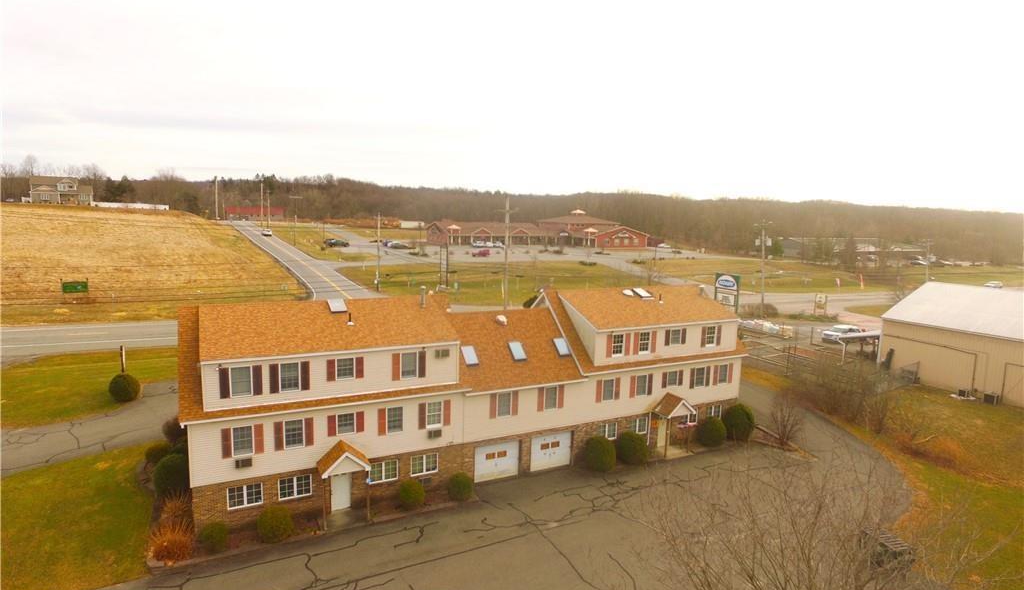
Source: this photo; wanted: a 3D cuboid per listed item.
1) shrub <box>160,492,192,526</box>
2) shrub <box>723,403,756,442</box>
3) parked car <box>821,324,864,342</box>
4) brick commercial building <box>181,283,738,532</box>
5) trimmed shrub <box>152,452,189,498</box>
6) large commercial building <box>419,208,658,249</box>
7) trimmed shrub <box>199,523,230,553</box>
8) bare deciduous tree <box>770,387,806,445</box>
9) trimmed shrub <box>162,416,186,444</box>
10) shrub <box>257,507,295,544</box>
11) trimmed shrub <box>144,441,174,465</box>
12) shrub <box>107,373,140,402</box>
[{"bbox_3d":[-15.958,10.272,28.157,1.400,1.840,1.400,-3,10,-26],"label":"shrub"},{"bbox_3d":[15.947,8.934,41.502,2.210,2.560,2.210,-3,10,-26],"label":"shrub"},{"bbox_3d":[38.239,4.375,67.965,5.100,1.820,1.950,-3,10,-26],"label":"parked car"},{"bbox_3d":[-1.053,5.010,38.590,35.400,10.250,11.800,-3,10,-26],"label":"brick commercial building"},{"bbox_3d":[-17.441,9.376,30.652,2.020,2.360,2.020,-3,10,-26],"label":"trimmed shrub"},{"bbox_3d":[7.864,-24.281,208.448,77.000,12.600,36.000,-2,9,-24],"label":"large commercial building"},{"bbox_3d":[-13.464,10.935,26.721,1.190,1.260,1.190,-3,10,-26],"label":"trimmed shrub"},{"bbox_3d":[18.897,8.339,40.611,2.180,4.010,2.180,-3,10,-26],"label":"bare deciduous tree"},{"bbox_3d":[-20.627,8.286,36.470,1.520,1.630,1.520,-3,10,-26],"label":"trimmed shrub"},{"bbox_3d":[-11.042,10.724,27.676,1.630,1.540,1.630,-3,10,-26],"label":"shrub"},{"bbox_3d":[-20.113,9.076,33.796,1.450,1.280,1.450,-3,10,-26],"label":"trimmed shrub"},{"bbox_3d":[-27.415,6.545,41.903,1.860,1.900,1.860,-3,10,-26],"label":"shrub"}]

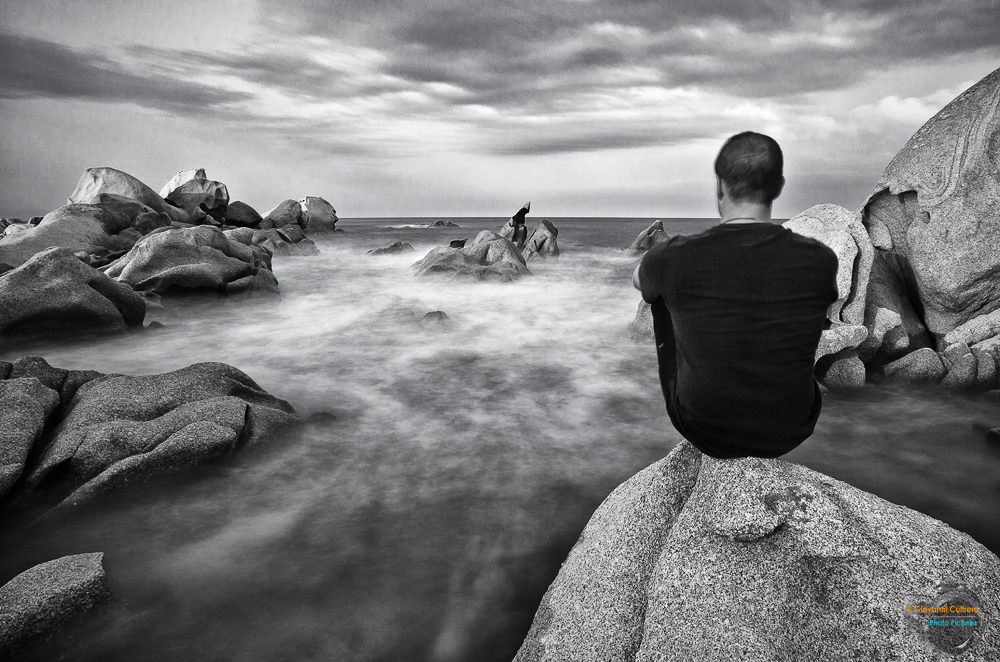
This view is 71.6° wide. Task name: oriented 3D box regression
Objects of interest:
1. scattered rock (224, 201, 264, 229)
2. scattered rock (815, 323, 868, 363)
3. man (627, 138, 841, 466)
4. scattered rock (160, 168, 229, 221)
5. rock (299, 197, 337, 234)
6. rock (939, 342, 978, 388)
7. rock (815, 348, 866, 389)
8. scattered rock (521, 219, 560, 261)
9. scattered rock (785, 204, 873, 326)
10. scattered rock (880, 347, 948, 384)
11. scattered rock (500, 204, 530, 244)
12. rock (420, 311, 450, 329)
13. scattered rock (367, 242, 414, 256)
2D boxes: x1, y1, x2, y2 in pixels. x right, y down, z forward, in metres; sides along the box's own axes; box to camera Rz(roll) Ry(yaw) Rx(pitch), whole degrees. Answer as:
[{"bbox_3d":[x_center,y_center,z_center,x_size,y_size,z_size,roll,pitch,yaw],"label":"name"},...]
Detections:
[{"bbox_3d":[-12.956,-5.885,35.000,1.843,1.414,1.632,-3,10,-20],"label":"scattered rock"},{"bbox_3d":[4.250,0.163,8.700,0.723,0.504,0.603,5,10,26],"label":"scattered rock"},{"bbox_3d":[0.645,-0.116,1.987,0.510,0.840,0.660,1,9,7],"label":"man"},{"bbox_3d":[-15.872,-7.040,36.000,3.491,2.806,3.091,-4,10,-23],"label":"scattered rock"},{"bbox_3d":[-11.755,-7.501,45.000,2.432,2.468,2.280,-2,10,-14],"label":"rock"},{"bbox_3d":[5.060,0.337,7.704,0.380,0.480,0.450,6,11,33],"label":"rock"},{"bbox_3d":[3.830,0.350,7.808,0.500,0.420,0.480,4,10,25],"label":"rock"},{"bbox_3d":[1.750,-3.932,29.755,1.650,1.750,1.600,0,9,3],"label":"scattered rock"},{"bbox_3d":[3.850,-0.823,8.478,1.300,1.500,1.300,4,10,24],"label":"scattered rock"},{"bbox_3d":[5.085,0.417,8.500,0.754,0.442,0.589,6,11,31],"label":"scattered rock"},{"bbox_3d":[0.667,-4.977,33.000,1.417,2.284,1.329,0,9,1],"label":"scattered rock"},{"bbox_3d":[-1.192,-0.212,12.800,0.532,0.326,0.443,-1,9,-5],"label":"rock"},{"bbox_3d":[-5.400,-4.012,33.794,2.200,0.680,1.500,-1,9,-9],"label":"scattered rock"}]

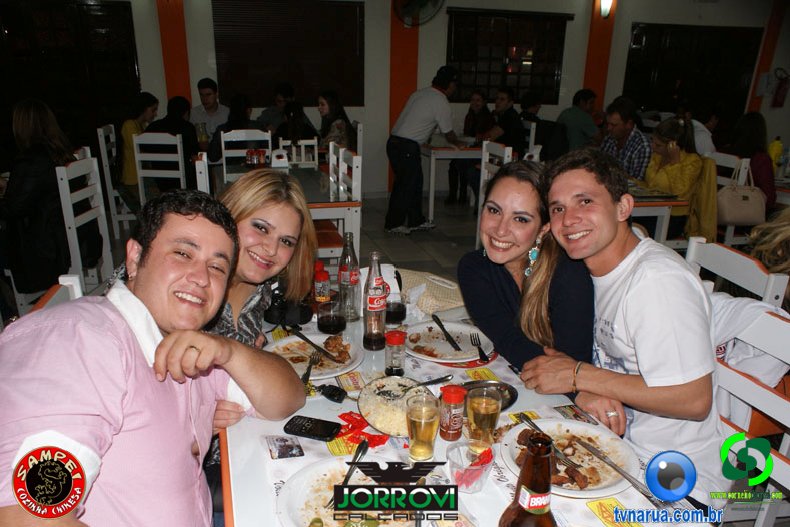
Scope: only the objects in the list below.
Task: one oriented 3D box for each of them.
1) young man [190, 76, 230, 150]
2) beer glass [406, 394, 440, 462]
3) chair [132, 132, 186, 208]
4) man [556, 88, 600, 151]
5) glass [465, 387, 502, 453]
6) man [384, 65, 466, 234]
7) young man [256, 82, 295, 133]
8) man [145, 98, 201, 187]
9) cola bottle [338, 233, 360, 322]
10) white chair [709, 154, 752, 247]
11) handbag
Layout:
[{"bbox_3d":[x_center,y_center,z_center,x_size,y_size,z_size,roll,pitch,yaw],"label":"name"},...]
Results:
[{"bbox_3d":[-1.756,-1.053,5.630,0.500,1.300,0.750,-2,18,-9],"label":"young man"},{"bbox_3d":[0.055,0.324,1.168,0.066,0.120,0.066,1,19,0],"label":"beer glass"},{"bbox_3d":[-1.856,-0.637,5.004,0.420,0.950,0.450,3,19,4],"label":"chair"},{"bbox_3d":[1.957,-1.124,6.132,0.750,1.250,0.480,-9,20,-28],"label":"man"},{"bbox_3d":[0.165,0.292,1.092,0.060,0.108,0.060,3,18,8],"label":"glass"},{"bbox_3d":[0.256,-1.065,5.531,0.740,1.500,0.520,-4,19,-15],"label":"man"},{"bbox_3d":[-1.138,-1.067,5.785,0.500,1.290,0.750,4,19,7],"label":"young man"},{"bbox_3d":[-1.867,-0.882,5.272,0.500,1.200,0.750,-1,18,-7],"label":"man"},{"bbox_3d":[-0.122,0.033,1.576,0.061,0.245,0.061,1,19,0],"label":"cola bottle"},{"bbox_3d":[2.407,-0.277,4.106,0.470,0.950,0.420,-2,19,-9],"label":"white chair"},{"bbox_3d":[2.266,-0.444,3.870,0.300,0.410,0.140,8,20,18],"label":"handbag"}]

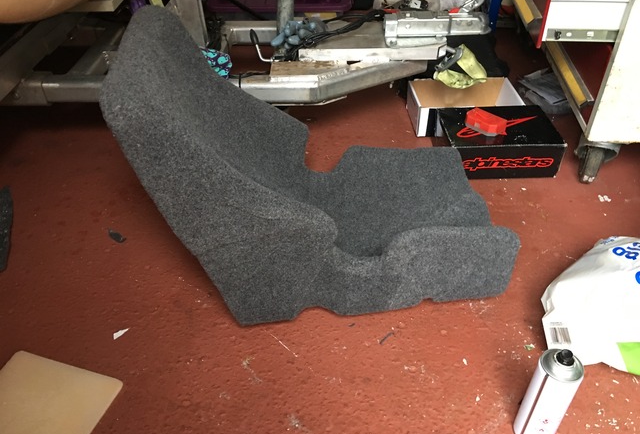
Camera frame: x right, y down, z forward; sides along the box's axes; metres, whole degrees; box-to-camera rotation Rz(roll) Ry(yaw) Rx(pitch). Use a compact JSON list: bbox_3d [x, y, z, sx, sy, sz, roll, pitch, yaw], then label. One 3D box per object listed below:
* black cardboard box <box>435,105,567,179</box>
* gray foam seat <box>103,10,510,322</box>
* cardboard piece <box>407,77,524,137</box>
[{"bbox_3d":[0.542,-0.233,1.659,0.323,0.112,0.239,-1,39,0],"label":"black cardboard box"},{"bbox_3d":[0.020,-0.141,1.167,0.784,0.597,0.440,-6,39,-6],"label":"gray foam seat"},{"bbox_3d":[0.494,-0.381,1.851,0.342,0.107,0.209,-2,39,-1],"label":"cardboard piece"}]

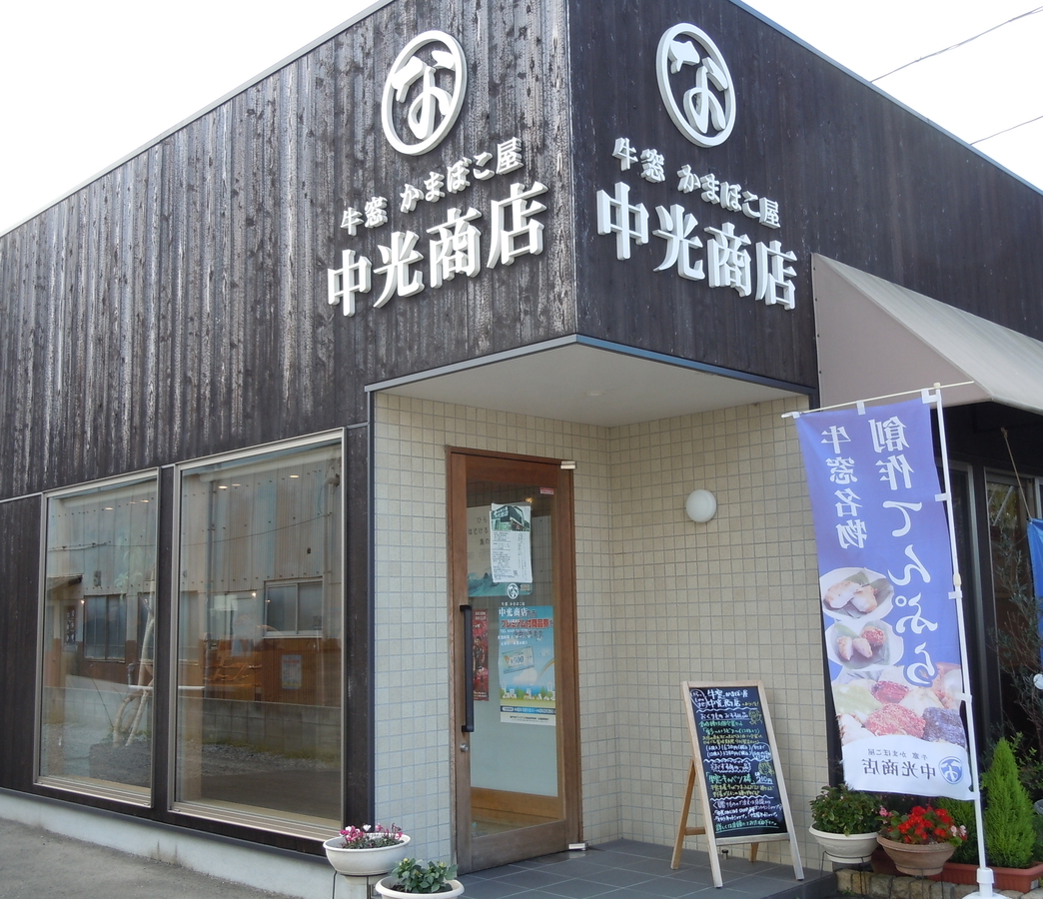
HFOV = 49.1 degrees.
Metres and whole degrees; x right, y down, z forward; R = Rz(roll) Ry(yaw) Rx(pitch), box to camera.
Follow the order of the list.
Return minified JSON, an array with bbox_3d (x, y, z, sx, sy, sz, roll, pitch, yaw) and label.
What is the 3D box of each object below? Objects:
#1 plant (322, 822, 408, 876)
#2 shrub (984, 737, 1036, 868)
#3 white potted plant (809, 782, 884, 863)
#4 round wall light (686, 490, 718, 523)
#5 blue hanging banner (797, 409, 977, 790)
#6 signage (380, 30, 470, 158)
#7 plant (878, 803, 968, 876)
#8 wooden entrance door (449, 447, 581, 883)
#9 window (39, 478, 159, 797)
[{"bbox_3d":[-0.637,1.650,4.720,0.360,0.195,0.360,-1,-8,0],"label":"plant"},{"bbox_3d":[2.252,1.631,5.280,0.230,0.580,0.230,-9,-11,44],"label":"shrub"},{"bbox_3d":[1.456,1.667,5.100,0.350,0.320,0.350,-9,-11,44],"label":"white potted plant"},{"bbox_3d":[0.986,0.312,6.300,0.180,0.183,0.120,-9,-11,44],"label":"round wall light"},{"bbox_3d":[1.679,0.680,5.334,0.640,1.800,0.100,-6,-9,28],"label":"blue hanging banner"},{"bbox_3d":[-0.469,-1.699,5.434,0.575,0.575,0.060,-9,-11,44],"label":"signage"},{"bbox_3d":[1.707,1.671,4.900,0.355,0.275,0.350,-9,-11,44],"label":"plant"},{"bbox_3d":[-0.017,1.084,6.135,0.100,2.135,0.975,-9,-11,44],"label":"wooden entrance door"},{"bbox_3d":[-2.806,1.218,7.490,1.690,2.030,0.100,-9,-11,44],"label":"window"}]

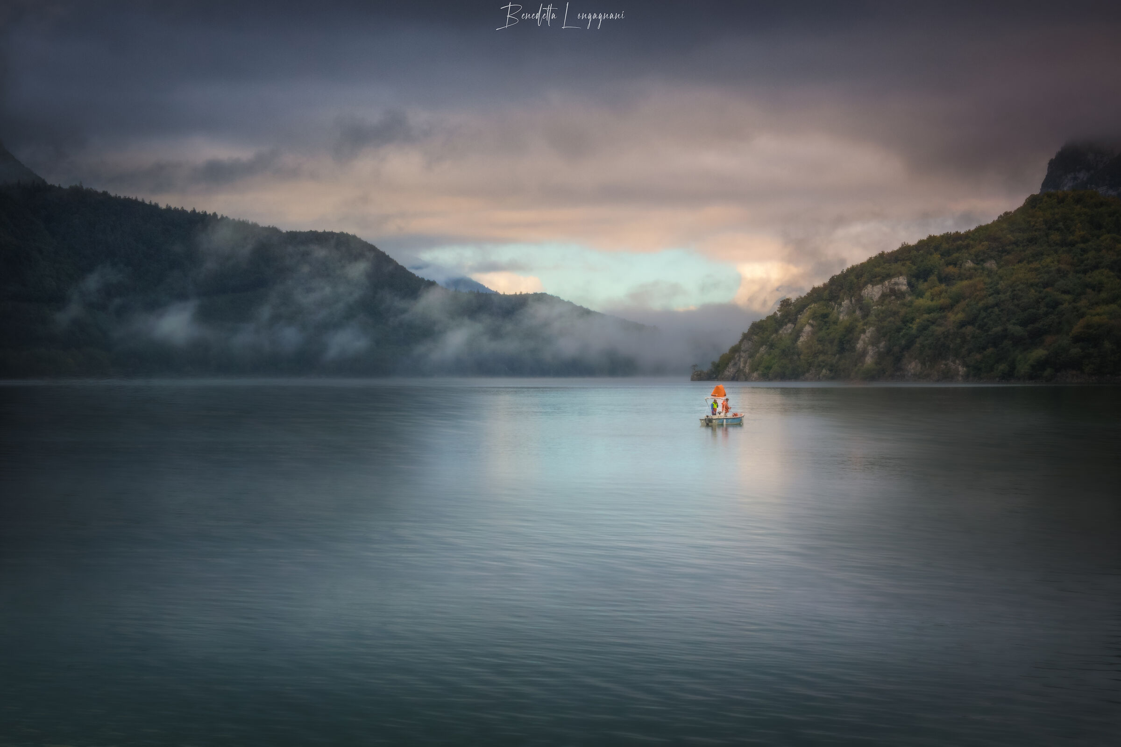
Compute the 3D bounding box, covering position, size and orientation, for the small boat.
[{"bbox_3d":[11.400,2.190,135.000,1.700,2.850,4.200,0,0,42],"label":"small boat"}]

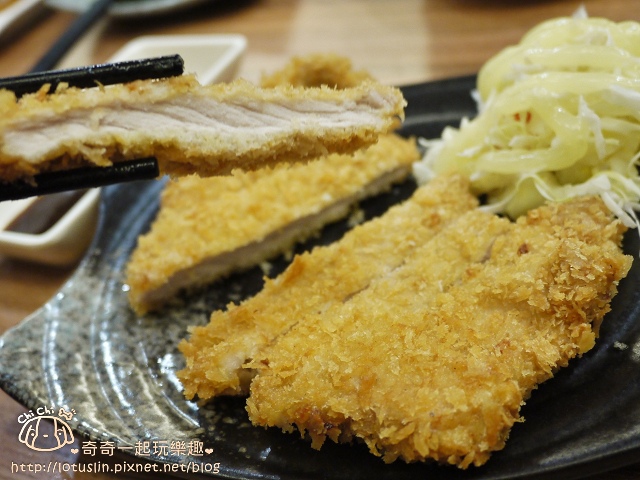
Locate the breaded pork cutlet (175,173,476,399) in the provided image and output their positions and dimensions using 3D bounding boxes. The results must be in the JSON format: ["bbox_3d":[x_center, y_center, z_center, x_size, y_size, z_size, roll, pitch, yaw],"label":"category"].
[{"bbox_3d":[0.013,0.012,0.197,0.136,0.015,0.029,-29,47,-32],"label":"breaded pork cutlet"}]

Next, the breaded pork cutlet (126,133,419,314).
[{"bbox_3d":[-0.023,-0.022,0.240,0.150,0.014,0.066,-28,46,-30],"label":"breaded pork cutlet"}]

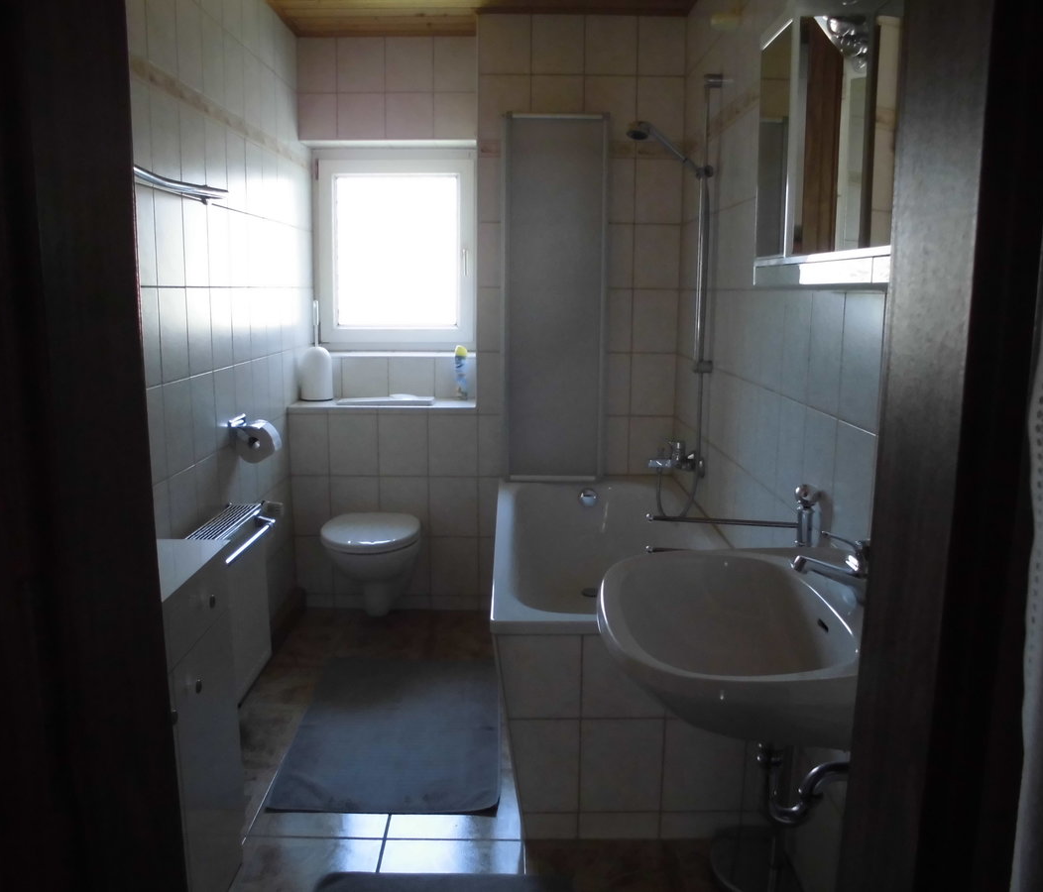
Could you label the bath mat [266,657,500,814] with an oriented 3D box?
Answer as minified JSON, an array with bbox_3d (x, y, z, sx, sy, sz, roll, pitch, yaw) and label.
[{"bbox_3d":[-0.374,0.845,2.716,0.595,0.020,0.945,0,10,-2],"label":"bath mat"}]

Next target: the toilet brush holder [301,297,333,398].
[{"bbox_3d":[-0.866,-0.400,3.764,0.127,0.418,0.127,0,10,0],"label":"toilet brush holder"}]

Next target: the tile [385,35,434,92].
[{"bbox_3d":[-0.463,-1.571,3.687,0.199,0.215,0.010,0,10,0],"label":"tile"}]

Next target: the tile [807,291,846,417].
[{"bbox_3d":[0.621,-0.190,1.812,0.010,0.249,0.198,0,10,0],"label":"tile"}]

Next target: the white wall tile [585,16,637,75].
[{"bbox_3d":[0.335,-1.488,3.325,0.199,0.207,0.010,0,10,0],"label":"white wall tile"}]

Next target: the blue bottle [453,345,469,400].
[{"bbox_3d":[-0.254,-0.309,3.783,0.056,0.235,0.056,0,10,0],"label":"blue bottle"}]

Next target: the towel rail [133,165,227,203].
[{"bbox_3d":[-0.880,-0.681,2.305,0.075,0.052,0.643,0,10,0],"label":"towel rail"}]

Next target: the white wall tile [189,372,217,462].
[{"bbox_3d":[-0.934,-0.085,2.626,0.010,0.250,0.200,0,10,0],"label":"white wall tile"}]

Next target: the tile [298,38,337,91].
[{"bbox_3d":[-0.845,-1.572,3.685,0.162,0.213,0.010,0,10,0],"label":"tile"}]

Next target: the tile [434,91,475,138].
[{"bbox_3d":[-0.271,-1.373,3.722,0.190,0.185,0.010,0,10,0],"label":"tile"}]

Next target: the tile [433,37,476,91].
[{"bbox_3d":[-0.262,-1.558,3.657,0.192,0.214,0.010,0,10,0],"label":"tile"}]

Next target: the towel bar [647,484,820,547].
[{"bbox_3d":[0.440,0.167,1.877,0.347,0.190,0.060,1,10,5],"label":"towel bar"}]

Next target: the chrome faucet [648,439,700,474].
[{"bbox_3d":[0.525,0.036,3.094,0.172,0.115,0.190,0,10,0],"label":"chrome faucet"}]

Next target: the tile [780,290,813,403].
[{"bbox_3d":[0.634,-0.229,2.056,0.010,0.249,0.198,0,10,-1],"label":"tile"}]

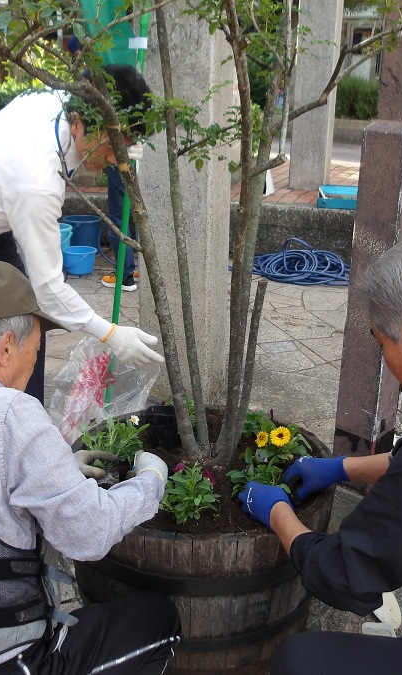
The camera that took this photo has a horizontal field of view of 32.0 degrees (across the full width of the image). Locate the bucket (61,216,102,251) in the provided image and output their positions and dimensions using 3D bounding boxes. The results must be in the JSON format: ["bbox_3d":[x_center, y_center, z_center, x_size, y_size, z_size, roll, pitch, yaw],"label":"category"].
[{"bbox_3d":[-1.002,-0.846,5.870,0.325,0.300,0.325,1,20,0],"label":"bucket"}]

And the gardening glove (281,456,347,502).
[{"bbox_3d":[0.256,0.321,1.585,0.150,0.105,0.115,1,20,0],"label":"gardening glove"}]

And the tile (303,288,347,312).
[{"bbox_3d":[0.862,-0.237,4.756,0.347,0.035,0.543,4,20,7],"label":"tile"}]

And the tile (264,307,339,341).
[{"bbox_3d":[0.574,-0.074,4.191,0.324,0.040,0.596,-5,20,-17],"label":"tile"}]

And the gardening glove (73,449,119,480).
[{"bbox_3d":[-0.255,0.297,1.652,0.140,0.080,0.100,1,19,0],"label":"gardening glove"}]

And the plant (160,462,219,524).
[{"bbox_3d":[-0.026,0.338,1.570,0.135,0.120,0.135,1,20,0],"label":"plant"}]

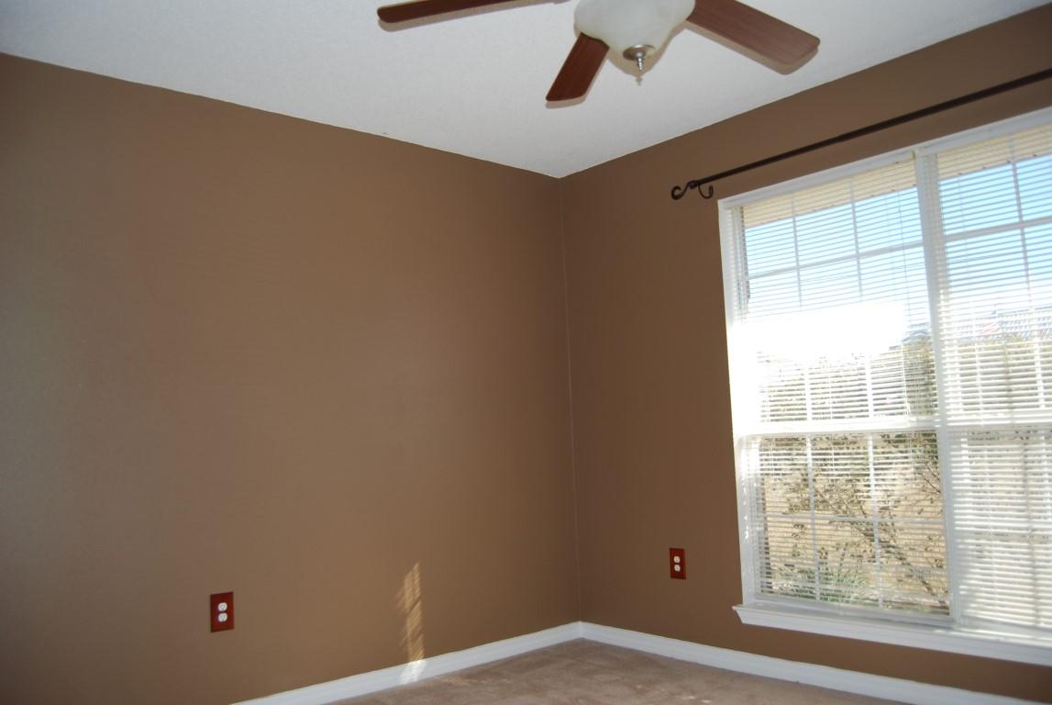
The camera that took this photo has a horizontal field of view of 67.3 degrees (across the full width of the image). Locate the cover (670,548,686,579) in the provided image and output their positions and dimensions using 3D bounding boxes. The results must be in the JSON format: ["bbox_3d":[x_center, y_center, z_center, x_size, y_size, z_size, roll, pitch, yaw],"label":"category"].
[{"bbox_3d":[0.690,0.958,3.580,0.011,0.138,0.087,3,-8,-41],"label":"cover"}]

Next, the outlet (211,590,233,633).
[{"bbox_3d":[-1.103,0.945,2.874,0.087,0.138,0.011,3,-8,-41],"label":"outlet"}]

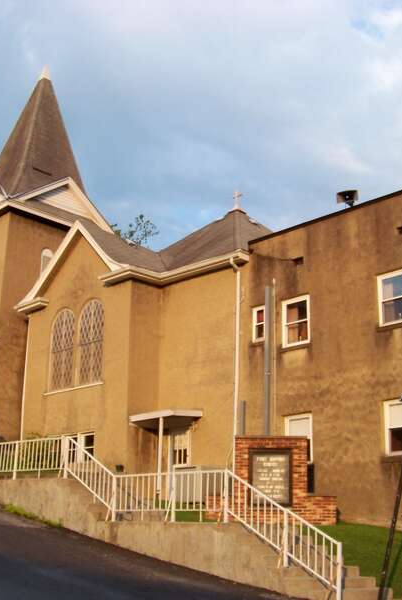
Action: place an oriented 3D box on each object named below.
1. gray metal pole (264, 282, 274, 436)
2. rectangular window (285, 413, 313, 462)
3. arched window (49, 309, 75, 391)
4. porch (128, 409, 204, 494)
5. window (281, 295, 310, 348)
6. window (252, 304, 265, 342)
[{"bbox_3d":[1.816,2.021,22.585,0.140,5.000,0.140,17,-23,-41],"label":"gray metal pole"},{"bbox_3d":[2.490,3.526,21.034,0.120,1.245,0.857,17,-22,-42],"label":"rectangular window"},{"bbox_3d":[-4.491,1.613,27.340,0.180,2.740,1.219,17,-22,-42],"label":"arched window"},{"bbox_3d":[-1.054,4.389,23.615,1.160,2.300,1.850,17,-22,-42],"label":"porch"},{"bbox_3d":[2.524,0.578,21.922,0.120,1.279,0.908,17,-22,-42],"label":"window"},{"bbox_3d":[1.638,0.655,22.834,0.120,0.981,0.528,17,-22,-42],"label":"window"}]

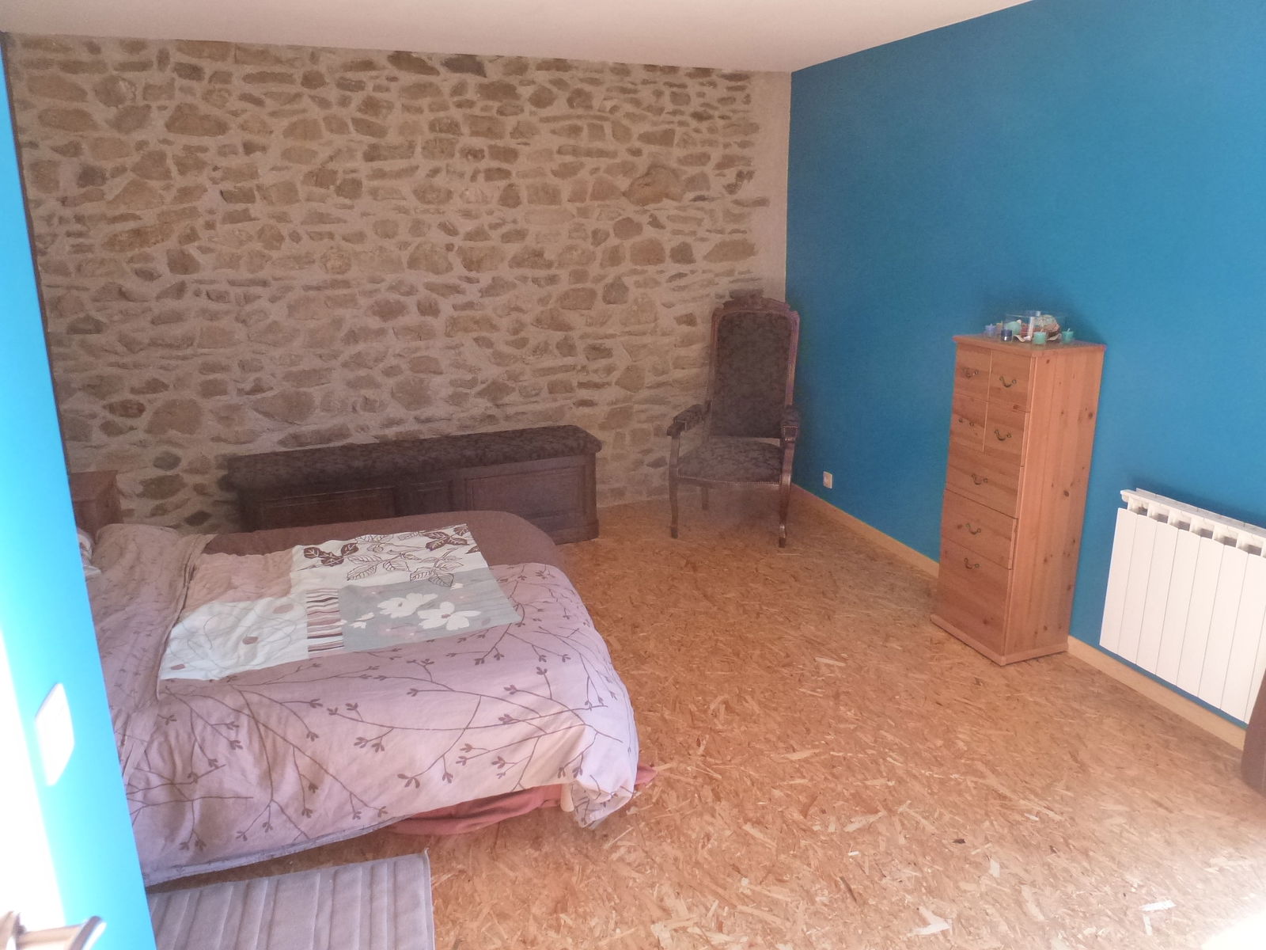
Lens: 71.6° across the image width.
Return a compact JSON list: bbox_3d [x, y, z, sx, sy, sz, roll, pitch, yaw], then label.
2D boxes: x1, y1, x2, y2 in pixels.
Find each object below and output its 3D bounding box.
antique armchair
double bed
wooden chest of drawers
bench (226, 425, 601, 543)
[{"bbox_3d":[0.594,-0.324,4.807,0.675,1.248,0.735,4,17,16],"label":"antique armchair"},{"bbox_3d":[-1.078,0.642,2.952,1.813,0.513,1.556,-7,18,-19],"label":"double bed"},{"bbox_3d":[1.483,0.080,3.446,0.332,1.211,0.438,-7,18,-19],"label":"wooden chest of drawers"},{"bbox_3d":[-1.100,0.143,4.648,1.821,0.530,0.470,-7,18,-19],"label":"bench"}]

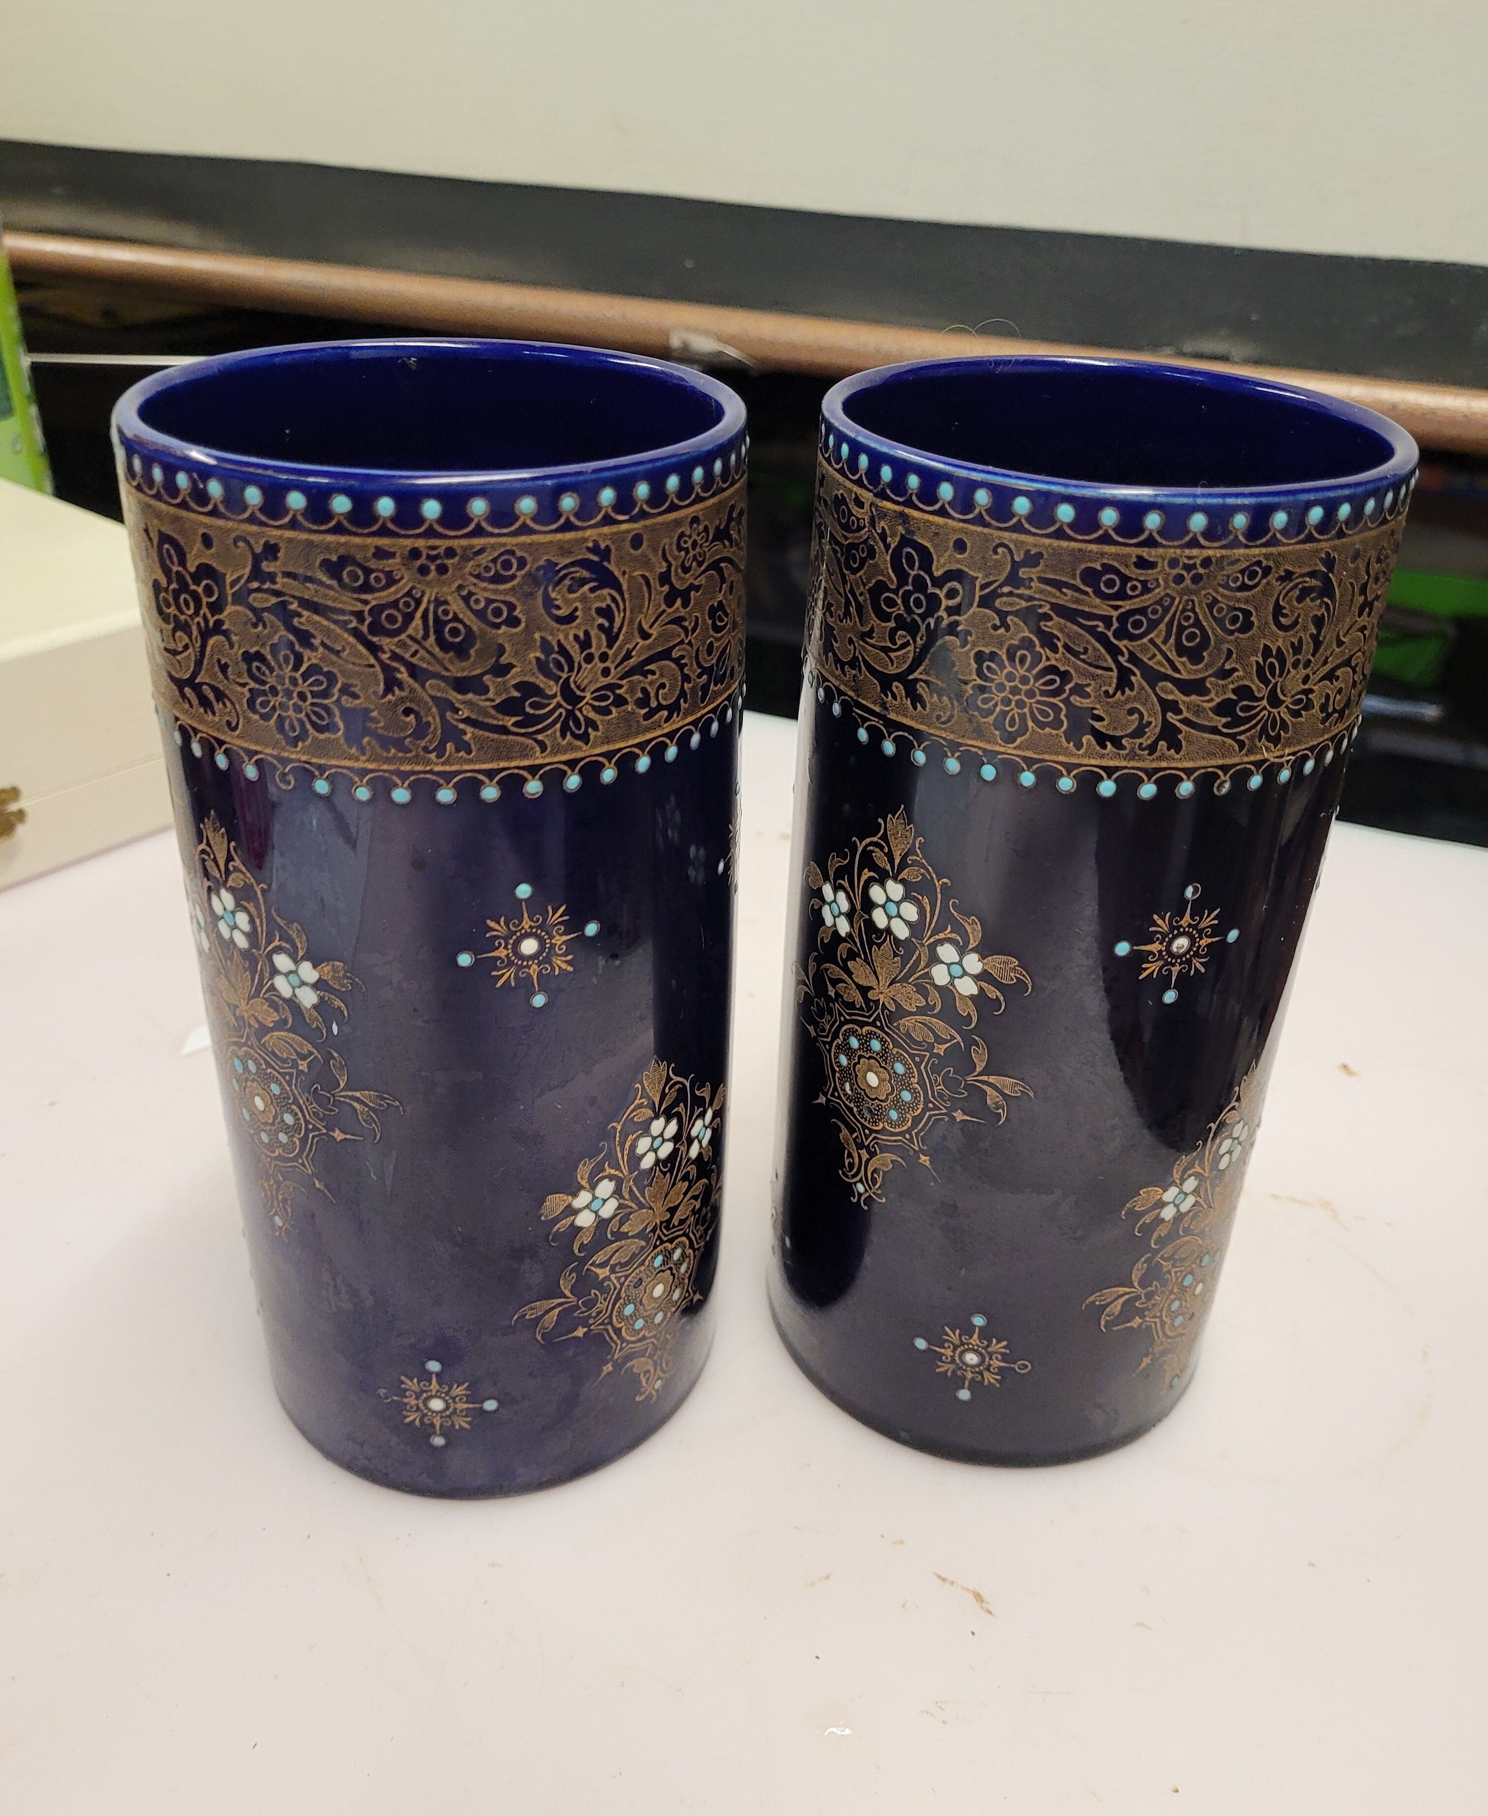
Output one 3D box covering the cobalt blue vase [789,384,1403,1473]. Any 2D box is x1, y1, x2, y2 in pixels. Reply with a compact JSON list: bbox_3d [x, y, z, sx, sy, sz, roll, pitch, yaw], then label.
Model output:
[{"bbox_3d":[0.061,0.004,0.311,0.103,0.207,0.103,2,31,0],"label":"cobalt blue vase"}]

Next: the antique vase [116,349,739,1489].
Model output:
[{"bbox_3d":[-0.053,0.006,0.296,0.103,0.207,0.103,2,31,0],"label":"antique vase"}]

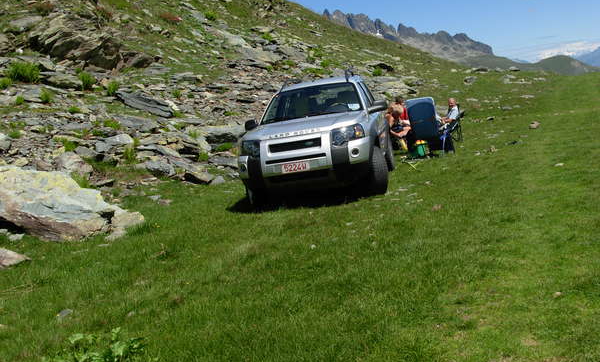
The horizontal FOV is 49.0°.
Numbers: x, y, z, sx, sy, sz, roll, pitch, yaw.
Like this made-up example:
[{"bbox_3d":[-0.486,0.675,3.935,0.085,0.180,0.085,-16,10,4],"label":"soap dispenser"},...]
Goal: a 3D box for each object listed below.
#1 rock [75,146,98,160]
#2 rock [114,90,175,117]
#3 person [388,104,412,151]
[{"bbox_3d":[-3.533,-0.455,10.900,0.390,0.200,0.300,0,9,0],"label":"rock"},{"bbox_3d":[-3.612,-1.800,15.300,1.366,0.520,0.800,-5,9,-13],"label":"rock"},{"bbox_3d":[2.100,-1.129,13.900,0.650,0.950,0.500,7,11,36],"label":"person"}]

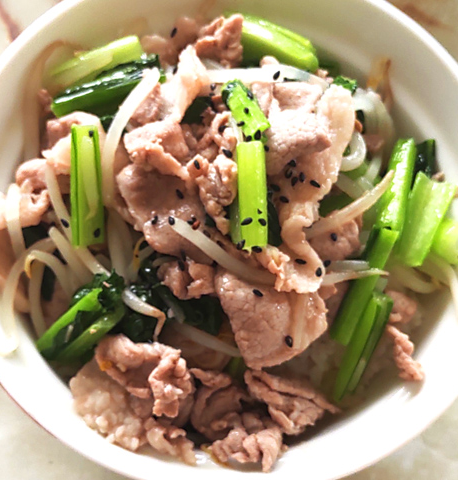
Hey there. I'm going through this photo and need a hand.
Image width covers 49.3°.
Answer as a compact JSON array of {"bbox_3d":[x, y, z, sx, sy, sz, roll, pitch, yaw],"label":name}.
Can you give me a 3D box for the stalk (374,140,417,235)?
[{"bbox_3d":[0.061,-0.019,0.184,0.008,0.006,0.036,14,77,11],"label":"stalk"}]

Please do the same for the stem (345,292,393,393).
[{"bbox_3d":[0.048,0.037,0.178,0.008,0.006,0.036,20,88,12],"label":"stem"}]

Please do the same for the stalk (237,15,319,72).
[{"bbox_3d":[0.018,-0.082,0.208,0.037,0.009,0.012,25,93,8],"label":"stalk"}]

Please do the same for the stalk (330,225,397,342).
[{"bbox_3d":[0.049,0.016,0.180,0.007,0.005,0.043,25,87,12],"label":"stalk"}]

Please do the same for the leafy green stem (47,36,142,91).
[{"bbox_3d":[-0.054,-0.073,0.206,0.038,0.007,0.010,-24,94,-7],"label":"leafy green stem"}]

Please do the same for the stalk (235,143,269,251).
[{"bbox_3d":[0.008,-0.015,0.172,0.010,0.007,0.037,-1,73,1],"label":"stalk"}]

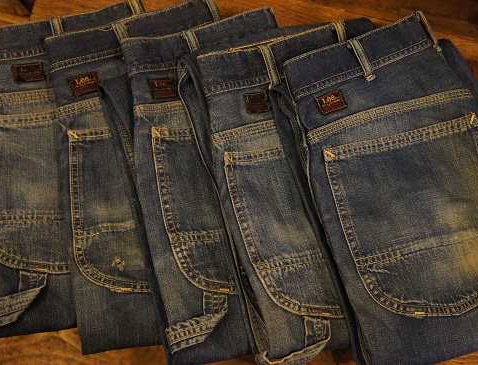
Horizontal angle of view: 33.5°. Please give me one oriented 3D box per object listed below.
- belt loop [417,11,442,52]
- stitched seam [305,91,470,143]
[{"bbox_3d":[0.221,-0.177,0.920,0.012,0.009,0.057,10,51,-41],"label":"belt loop"},{"bbox_3d":[0.164,-0.074,0.868,0.190,0.010,0.020,-16,62,-8],"label":"stitched seam"}]

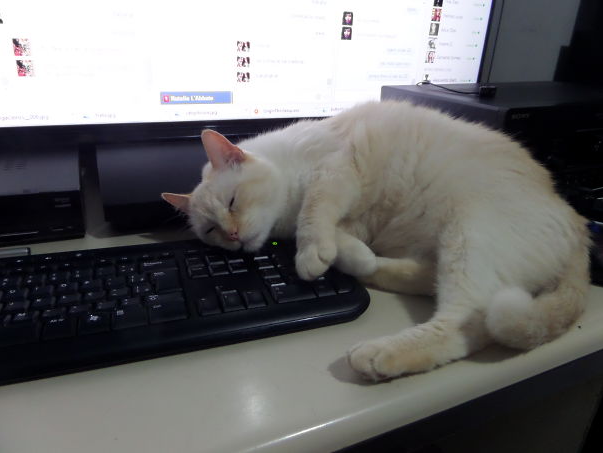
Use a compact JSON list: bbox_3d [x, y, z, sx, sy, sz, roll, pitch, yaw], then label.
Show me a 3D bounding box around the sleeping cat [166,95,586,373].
[{"bbox_3d":[0.070,-0.022,0.443,0.475,0.187,0.315,0,22,-4],"label":"sleeping cat"}]

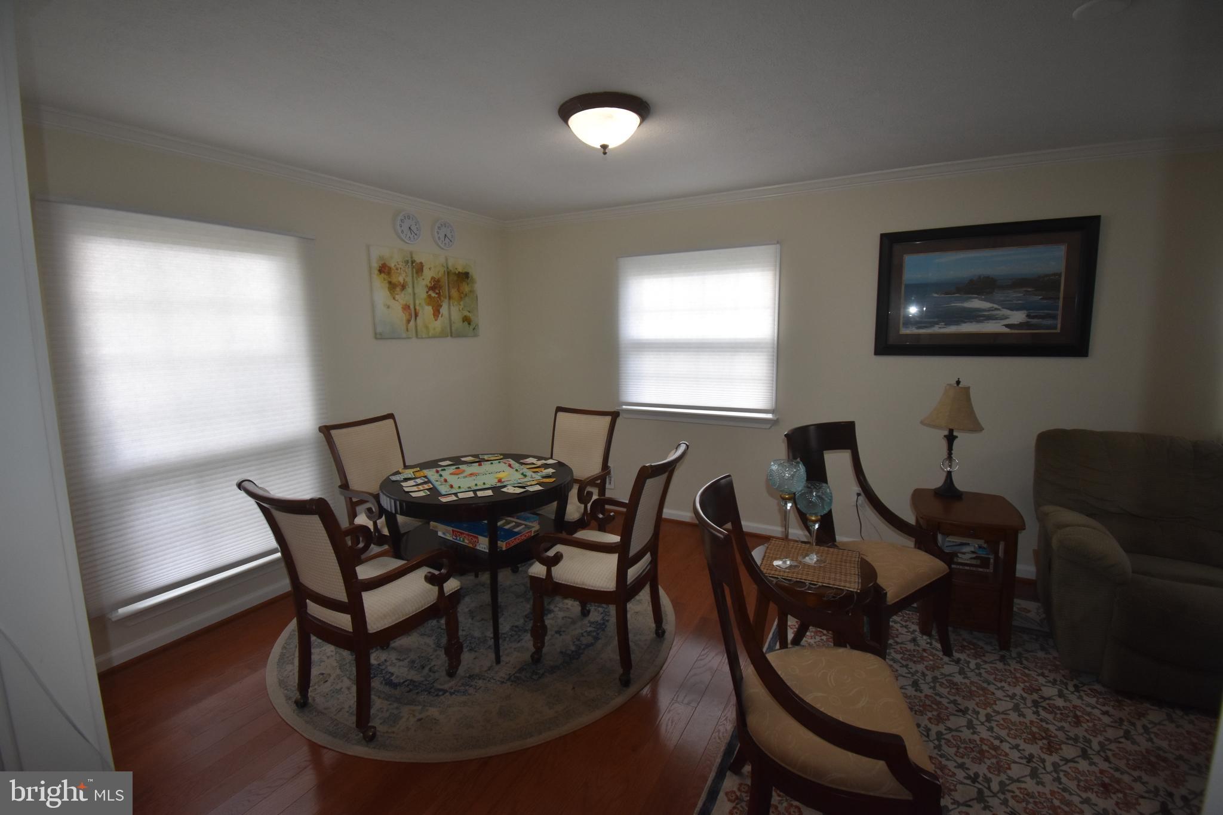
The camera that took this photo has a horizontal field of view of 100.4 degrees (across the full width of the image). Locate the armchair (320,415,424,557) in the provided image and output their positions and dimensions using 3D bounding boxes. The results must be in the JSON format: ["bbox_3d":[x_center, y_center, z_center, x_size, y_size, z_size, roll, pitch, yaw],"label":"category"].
[{"bbox_3d":[-1.264,0.588,3.014,0.630,0.980,0.580,4,9,27],"label":"armchair"}]

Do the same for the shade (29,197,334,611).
[{"bbox_3d":[-2.003,-0.031,2.601,0.050,1.765,1.160,4,9,28],"label":"shade"}]

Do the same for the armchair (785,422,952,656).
[{"bbox_3d":[1.161,0.651,2.370,0.550,1.010,0.610,-6,10,-32],"label":"armchair"}]

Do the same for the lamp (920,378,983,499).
[{"bbox_3d":[1.810,0.159,2.702,0.280,0.630,0.280,4,9,27],"label":"lamp"}]

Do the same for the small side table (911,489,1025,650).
[{"bbox_3d":[1.785,0.795,2.614,0.430,0.600,0.520,4,9,27],"label":"small side table"}]

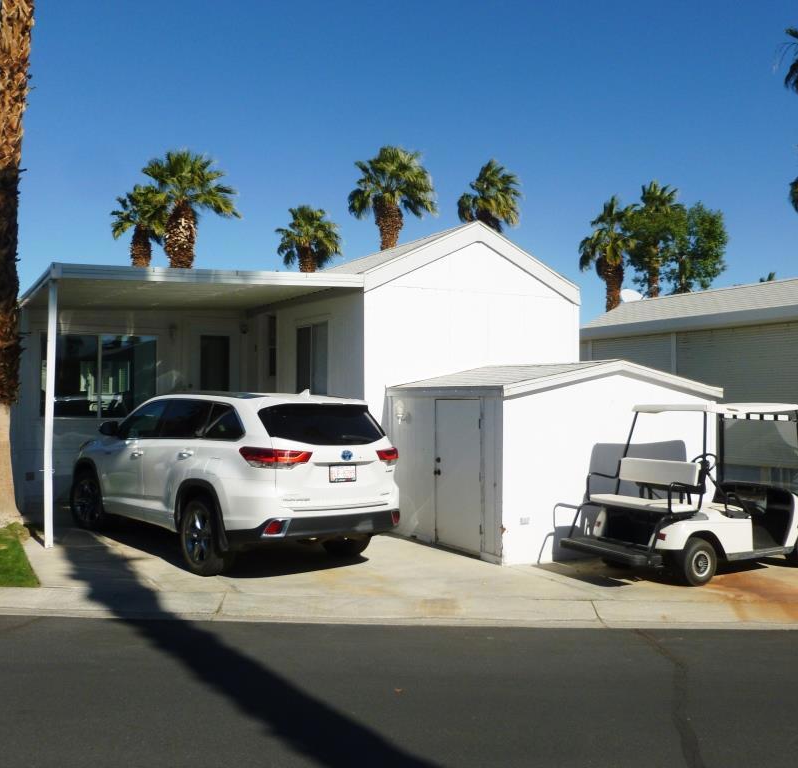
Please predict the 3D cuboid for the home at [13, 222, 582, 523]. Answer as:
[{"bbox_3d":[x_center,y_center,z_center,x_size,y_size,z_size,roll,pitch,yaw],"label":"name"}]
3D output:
[{"bbox_3d":[-3.288,-0.049,15.104,7.446,4.150,10.800,1,-2,-32],"label":"home"}]

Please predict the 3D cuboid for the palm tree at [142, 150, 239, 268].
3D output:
[{"bbox_3d":[-6.505,-2.788,25.591,3.000,8.929,3.000,1,-2,-32],"label":"palm tree"}]

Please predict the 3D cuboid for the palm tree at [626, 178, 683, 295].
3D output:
[{"bbox_3d":[12.793,-3.964,41.131,3.000,12.373,3.000,1,-2,-32],"label":"palm tree"}]

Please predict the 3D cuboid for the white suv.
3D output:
[{"bbox_3d":[-2.097,1.008,9.646,1.930,1.750,4.890,1,-2,-40],"label":"white suv"}]

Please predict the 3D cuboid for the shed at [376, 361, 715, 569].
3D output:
[{"bbox_3d":[1.971,0.860,10.530,3.553,2.170,2.452,1,-2,-32],"label":"shed"}]

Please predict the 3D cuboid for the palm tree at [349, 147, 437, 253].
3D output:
[{"bbox_3d":[-0.213,-2.996,27.097,2.900,9.631,2.900,1,-2,-32],"label":"palm tree"}]

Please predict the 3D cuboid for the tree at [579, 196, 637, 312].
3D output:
[{"bbox_3d":[9.725,-3.264,38.110,2.800,10.799,2.800,1,-2,-32],"label":"tree"}]

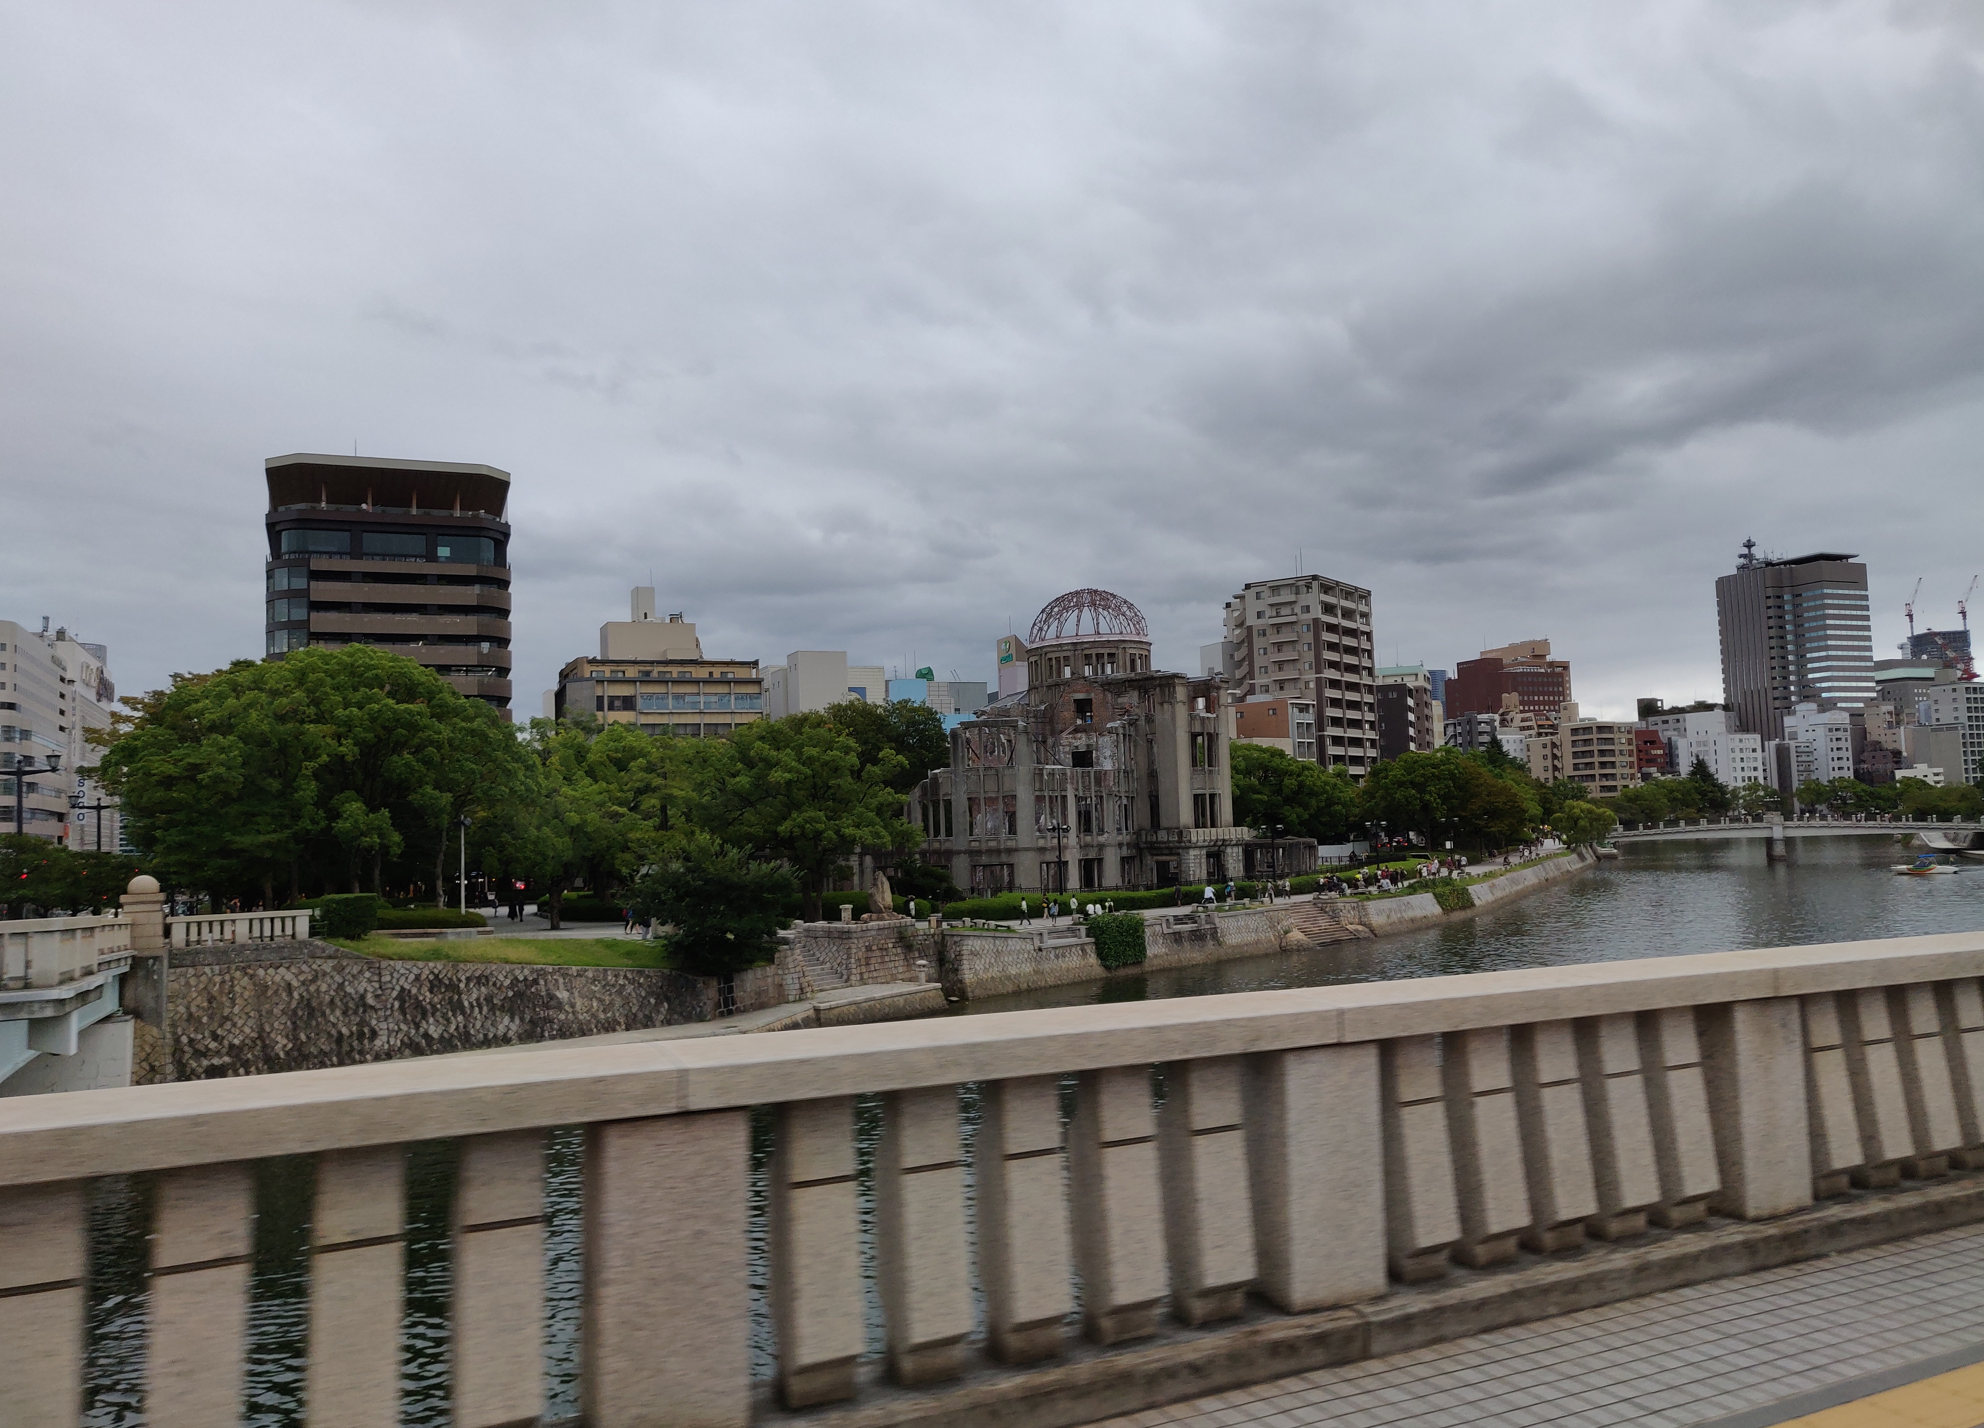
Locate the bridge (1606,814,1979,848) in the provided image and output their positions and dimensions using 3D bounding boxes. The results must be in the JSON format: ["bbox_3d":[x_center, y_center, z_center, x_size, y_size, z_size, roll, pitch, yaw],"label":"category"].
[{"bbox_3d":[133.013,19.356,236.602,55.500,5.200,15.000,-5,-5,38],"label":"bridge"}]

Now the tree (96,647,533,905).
[{"bbox_3d":[-47.349,4.960,100.045,26.000,18.800,22.000,-1,-5,-20],"label":"tree"}]

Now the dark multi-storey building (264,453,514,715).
[{"bbox_3d":[-78.959,-3.182,186.562,27.000,51.500,33.000,0,-5,-24],"label":"dark multi-storey building"}]

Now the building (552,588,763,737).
[{"bbox_3d":[-43.831,2.938,185.204,24.000,38.200,20.000,0,-5,-21],"label":"building"}]

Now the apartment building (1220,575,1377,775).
[{"bbox_3d":[50.623,0.950,239.001,15.000,43.400,23.500,-5,-5,33],"label":"apartment building"}]

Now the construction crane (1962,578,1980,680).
[{"bbox_3d":[849.061,-74.008,1260.082,16.000,91.000,12.000,-2,-4,0],"label":"construction crane"}]

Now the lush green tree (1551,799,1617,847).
[{"bbox_3d":[82.666,15.385,199.739,7.800,6.800,7.400,-2,-4,0],"label":"lush green tree"}]

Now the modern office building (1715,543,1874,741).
[{"bbox_3d":[329.384,-11.635,584.518,25.000,99.000,47.000,0,-4,-22],"label":"modern office building"}]

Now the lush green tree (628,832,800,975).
[{"bbox_3d":[-13.039,8.808,68.254,7.700,6.800,7.200,-1,-4,-11],"label":"lush green tree"}]

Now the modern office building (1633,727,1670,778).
[{"bbox_3d":[193.000,17.617,419.336,11.000,26.500,12.000,-1,-5,-18],"label":"modern office building"}]

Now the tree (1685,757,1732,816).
[{"bbox_3d":[157.235,16.781,315.058,9.800,14.600,9.500,-4,-5,26],"label":"tree"}]

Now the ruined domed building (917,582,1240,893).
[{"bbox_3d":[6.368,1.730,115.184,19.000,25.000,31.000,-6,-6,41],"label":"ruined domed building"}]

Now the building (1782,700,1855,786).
[{"bbox_3d":[246.919,13.773,427.148,10.800,31.000,14.000,0,-4,-22],"label":"building"}]

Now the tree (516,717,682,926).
[{"bbox_3d":[-25.418,7.163,93.033,10.300,13.300,10.000,-1,-4,-15],"label":"tree"}]

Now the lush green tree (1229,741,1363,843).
[{"bbox_3d":[31.144,9.958,147.992,13.000,13.400,12.500,-2,-4,0],"label":"lush green tree"}]

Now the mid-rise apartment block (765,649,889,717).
[{"bbox_3d":[-34.142,8.671,281.020,20.000,39.000,18.000,0,-4,-22],"label":"mid-rise apartment block"}]

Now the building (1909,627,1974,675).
[{"bbox_3d":[809.224,-2.672,1213.750,33.000,140.000,28.000,0,-4,-22],"label":"building"}]

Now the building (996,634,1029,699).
[{"bbox_3d":[11.877,5.288,407.240,15.000,54.000,13.000,0,-4,-24],"label":"building"}]

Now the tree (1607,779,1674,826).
[{"bbox_3d":[134.071,18.510,296.076,13.000,10.300,12.000,-4,-5,25],"label":"tree"}]

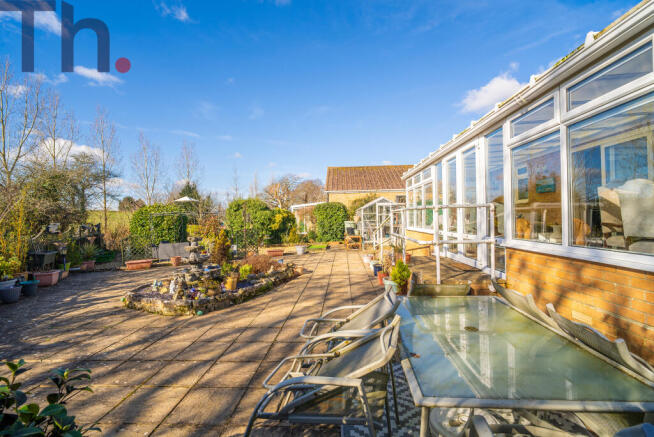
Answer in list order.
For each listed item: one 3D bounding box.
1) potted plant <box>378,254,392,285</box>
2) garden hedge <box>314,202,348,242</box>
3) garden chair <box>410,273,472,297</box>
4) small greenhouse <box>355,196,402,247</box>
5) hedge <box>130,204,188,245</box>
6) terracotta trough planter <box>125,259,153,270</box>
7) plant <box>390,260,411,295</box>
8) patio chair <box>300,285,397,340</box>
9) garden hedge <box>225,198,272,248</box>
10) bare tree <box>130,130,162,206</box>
[{"bbox_3d":[1.241,1.077,6.170,0.290,0.630,0.280,-1,0,3],"label":"potted plant"},{"bbox_3d":[0.266,0.247,17.200,2.000,2.300,1.600,-1,0,3],"label":"garden hedge"},{"bbox_3d":[1.050,0.970,2.920,0.600,0.920,0.720,0,0,3],"label":"garden chair"},{"bbox_3d":[2.539,0.228,14.200,1.850,2.250,2.500,-1,0,1],"label":"small greenhouse"},{"bbox_3d":[-7.603,0.494,13.200,2.100,2.120,1.600,-1,0,-11],"label":"hedge"},{"bbox_3d":[-5.360,1.340,8.330,0.640,0.215,0.260,0,0,-41],"label":"terracotta trough planter"},{"bbox_3d":[1.298,1.073,5.100,0.320,0.650,0.320,-1,0,3],"label":"plant"},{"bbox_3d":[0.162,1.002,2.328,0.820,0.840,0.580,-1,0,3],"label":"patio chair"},{"bbox_3d":[-4.130,0.239,15.300,2.150,2.460,1.700,-1,0,3],"label":"garden hedge"},{"bbox_3d":[-16.228,-2.901,26.000,2.300,9.200,2.300,-1,0,-32],"label":"bare tree"}]

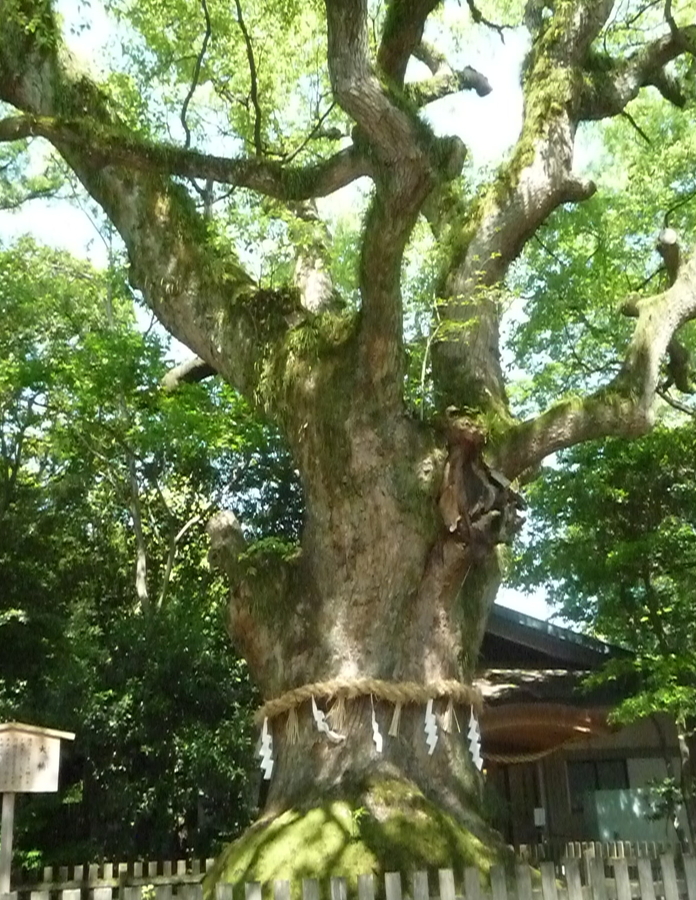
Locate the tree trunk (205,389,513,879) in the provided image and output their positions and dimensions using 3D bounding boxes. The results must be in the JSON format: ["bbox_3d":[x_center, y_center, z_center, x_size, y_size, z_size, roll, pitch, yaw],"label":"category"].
[{"bbox_3d":[0.157,1.981,11.289,3.150,4.900,2.800,-2,-18,0],"label":"tree trunk"}]

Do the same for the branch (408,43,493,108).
[{"bbox_3d":[1.325,-4.852,13.440,1.050,0.750,0.550,-2,-18,0],"label":"branch"}]

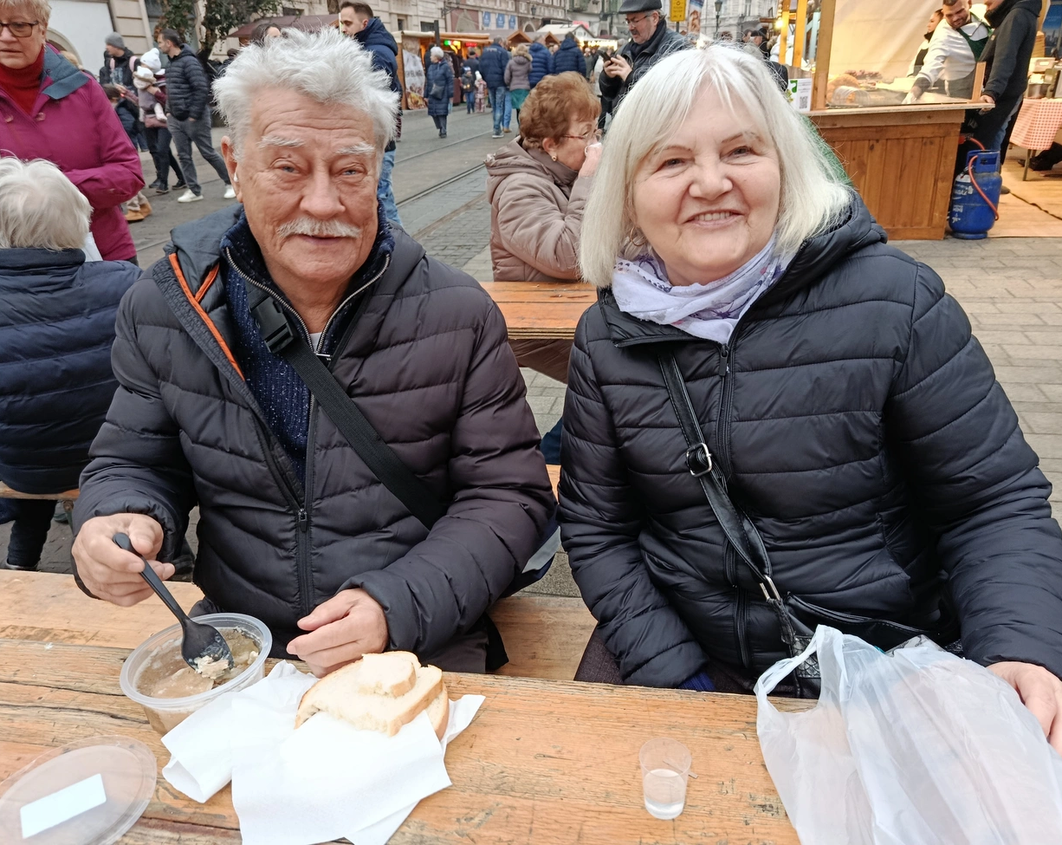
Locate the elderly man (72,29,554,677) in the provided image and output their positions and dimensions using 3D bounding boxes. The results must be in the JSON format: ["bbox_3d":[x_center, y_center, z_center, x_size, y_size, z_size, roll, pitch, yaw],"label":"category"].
[{"bbox_3d":[-0.250,0.202,0.977,0.570,1.270,0.660,-5,24,-8],"label":"elderly man"}]

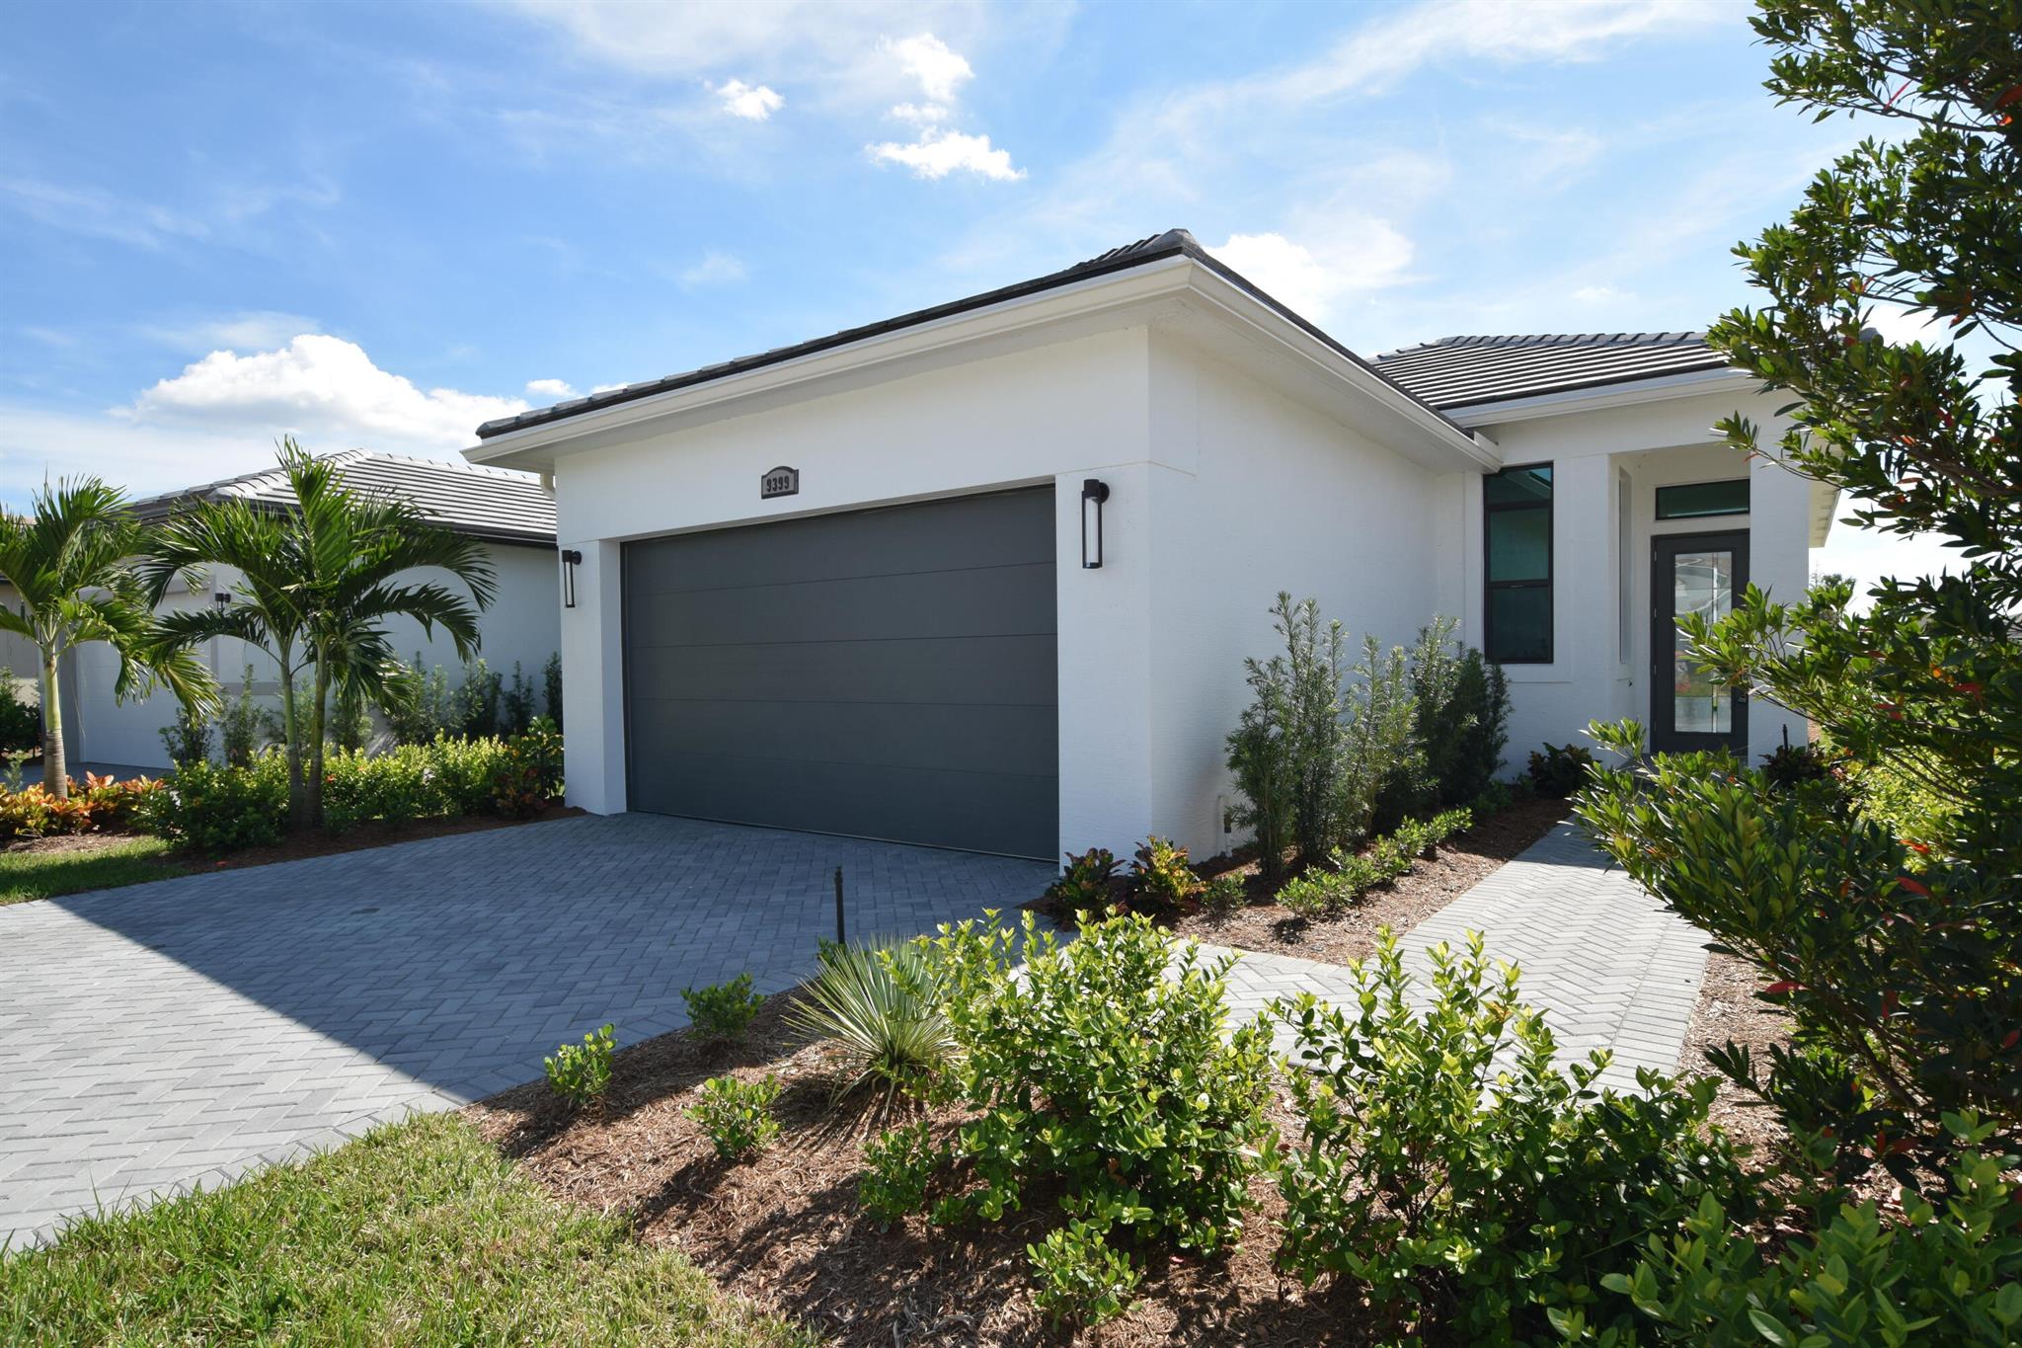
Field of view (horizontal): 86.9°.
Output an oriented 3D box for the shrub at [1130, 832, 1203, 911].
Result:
[{"bbox_3d":[0.810,1.030,5.618,0.379,0.376,0.379,-1,0,8],"label":"shrub"}]

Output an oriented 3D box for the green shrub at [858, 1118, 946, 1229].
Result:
[{"bbox_3d":[-0.267,1.214,2.616,0.212,0.230,0.212,-1,0,-6],"label":"green shrub"}]

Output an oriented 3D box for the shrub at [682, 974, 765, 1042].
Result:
[{"bbox_3d":[-1.047,1.209,3.881,0.288,0.215,0.288,-1,0,-15],"label":"shrub"}]

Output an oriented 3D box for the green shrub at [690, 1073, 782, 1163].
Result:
[{"bbox_3d":[-0.759,1.224,2.950,0.241,0.217,0.241,-1,0,-15],"label":"green shrub"}]

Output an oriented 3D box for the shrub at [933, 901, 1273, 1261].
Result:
[{"bbox_3d":[0.232,0.971,2.863,0.918,0.679,0.918,-1,0,4],"label":"shrub"}]

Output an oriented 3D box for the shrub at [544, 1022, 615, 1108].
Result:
[{"bbox_3d":[-1.338,1.214,3.308,0.208,0.248,0.208,-1,0,-22],"label":"shrub"}]

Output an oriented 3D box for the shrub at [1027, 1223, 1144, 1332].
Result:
[{"bbox_3d":[0.154,1.229,2.215,0.239,0.200,0.239,-1,0,4],"label":"shrub"}]

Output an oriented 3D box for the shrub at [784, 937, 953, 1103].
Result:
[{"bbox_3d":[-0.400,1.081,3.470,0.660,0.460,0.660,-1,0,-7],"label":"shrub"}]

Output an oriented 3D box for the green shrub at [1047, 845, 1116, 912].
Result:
[{"bbox_3d":[0.370,1.057,5.622,0.365,0.340,0.365,-1,0,4],"label":"green shrub"}]

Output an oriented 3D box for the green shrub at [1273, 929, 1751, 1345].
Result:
[{"bbox_3d":[1.145,0.952,2.544,1.017,0.691,1.017,0,0,24],"label":"green shrub"}]

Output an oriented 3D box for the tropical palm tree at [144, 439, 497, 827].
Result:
[{"bbox_3d":[-5.639,-0.355,8.885,2.447,3.293,2.447,-1,1,-32],"label":"tropical palm tree"}]

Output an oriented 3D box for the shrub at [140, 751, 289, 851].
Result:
[{"bbox_3d":[-6.251,0.966,8.404,0.945,0.725,0.945,-1,1,-37],"label":"shrub"}]

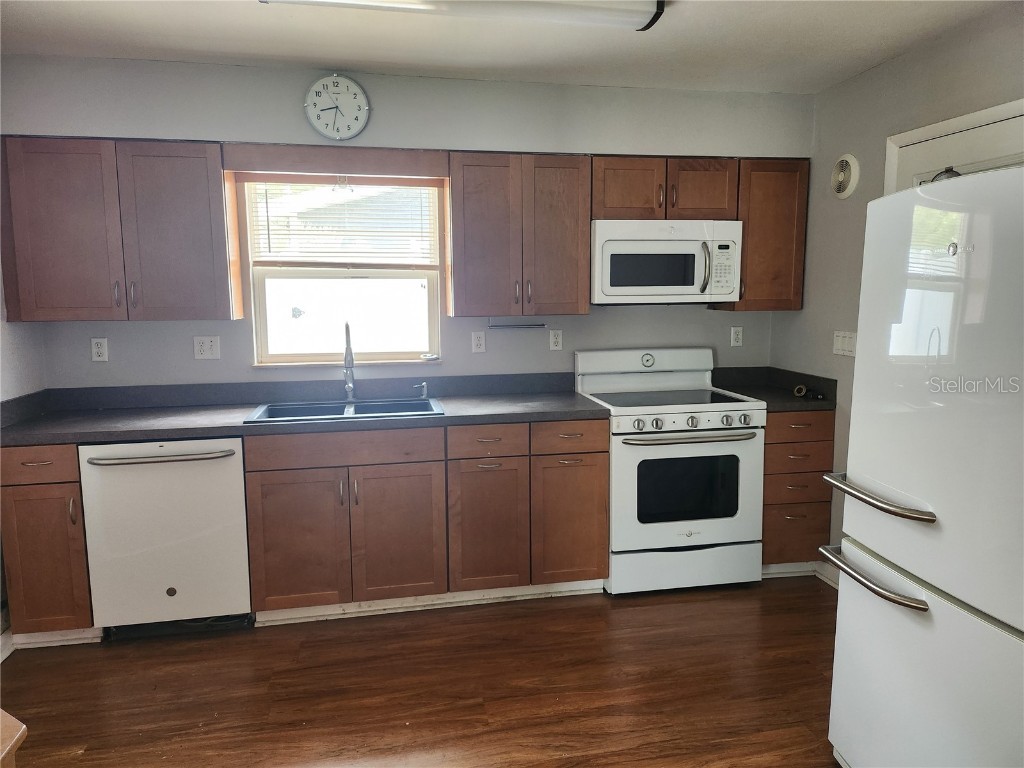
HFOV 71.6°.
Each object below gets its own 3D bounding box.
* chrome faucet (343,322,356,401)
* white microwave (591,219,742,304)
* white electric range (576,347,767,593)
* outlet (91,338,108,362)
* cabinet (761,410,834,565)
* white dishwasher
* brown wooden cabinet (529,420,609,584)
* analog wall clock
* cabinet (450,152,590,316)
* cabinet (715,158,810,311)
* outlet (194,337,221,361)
[{"bbox_3d":[-0.786,-0.093,3.414,0.062,0.402,0.240,-2,7,-11],"label":"chrome faucet"},{"bbox_3d":[0.742,-0.616,3.668,0.760,0.396,0.390,-2,7,-11],"label":"white microwave"},{"bbox_3d":[0.781,0.407,3.622,0.764,1.120,0.675,-2,7,-11],"label":"white electric range"},{"bbox_3d":[-1.957,-0.161,3.372,0.070,0.111,0.012,-2,7,-11],"label":"outlet"},{"bbox_3d":[1.352,0.477,3.801,0.379,0.759,0.611,-2,7,-11],"label":"cabinet"},{"bbox_3d":[-1.476,0.585,3.211,0.614,0.769,0.611,-2,7,-11],"label":"white dishwasher"},{"bbox_3d":[0.208,0.512,3.560,0.377,0.764,0.630,-2,7,-11],"label":"brown wooden cabinet"},{"bbox_3d":[-0.777,-1.234,3.162,0.286,0.286,0.042,-2,7,-11],"label":"analog wall clock"},{"bbox_3d":[0.021,-0.725,3.545,0.675,0.762,0.320,-2,7,-11],"label":"cabinet"},{"bbox_3d":[1.308,-0.773,3.811,0.392,0.763,0.325,-2,7,-11],"label":"cabinet"},{"bbox_3d":[-1.486,-0.174,3.467,0.116,0.113,0.012,-2,7,-11],"label":"outlet"}]

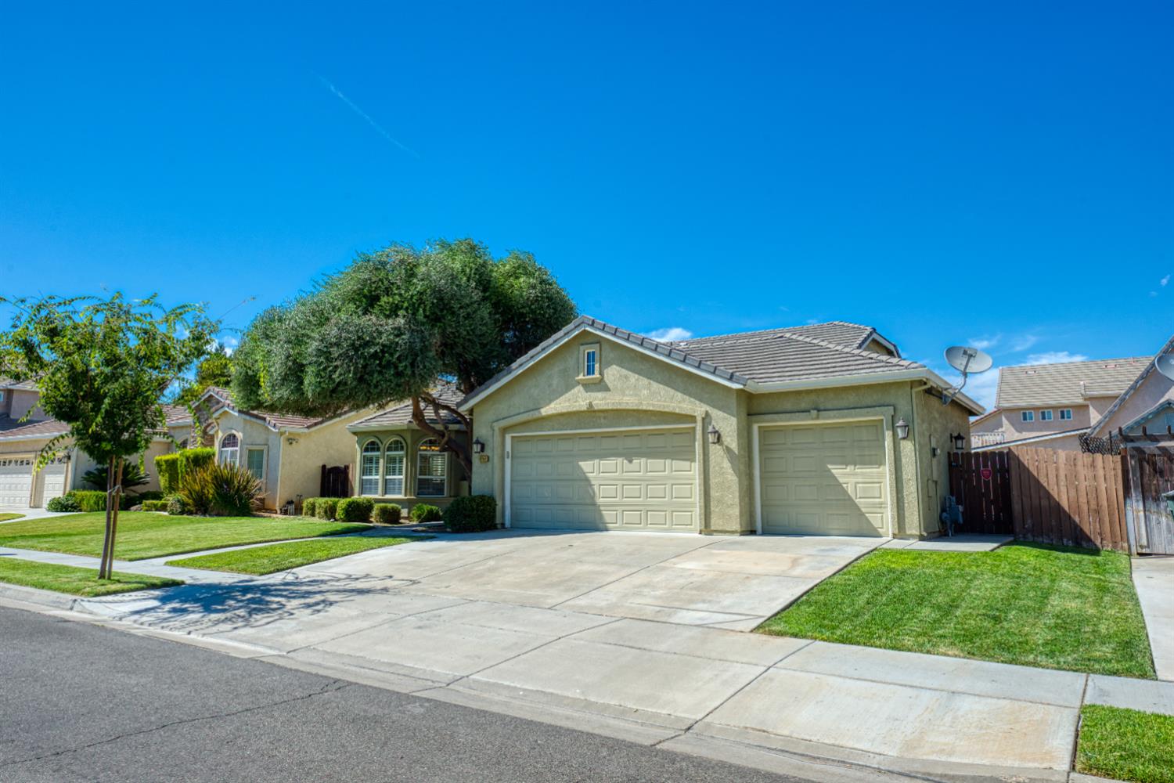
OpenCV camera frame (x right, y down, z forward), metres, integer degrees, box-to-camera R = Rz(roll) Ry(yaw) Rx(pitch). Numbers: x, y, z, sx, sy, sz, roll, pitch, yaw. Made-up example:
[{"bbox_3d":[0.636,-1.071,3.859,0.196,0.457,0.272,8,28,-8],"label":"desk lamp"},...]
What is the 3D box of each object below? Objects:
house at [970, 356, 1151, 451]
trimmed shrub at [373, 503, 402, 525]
[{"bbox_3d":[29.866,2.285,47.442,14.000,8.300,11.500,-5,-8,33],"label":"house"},{"bbox_3d":[-5.593,3.383,21.894,0.760,0.600,0.740,-5,-8,33],"label":"trimmed shrub"}]

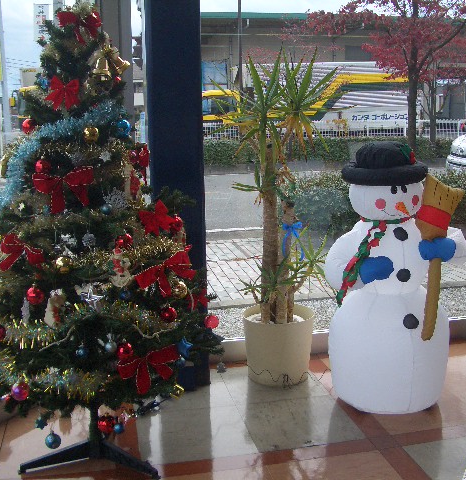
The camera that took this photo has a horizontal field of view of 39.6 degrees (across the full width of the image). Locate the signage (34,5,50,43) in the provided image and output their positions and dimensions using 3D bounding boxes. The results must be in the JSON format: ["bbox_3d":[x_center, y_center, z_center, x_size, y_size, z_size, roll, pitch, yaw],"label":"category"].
[{"bbox_3d":[-6.057,-6.859,20.500,0.480,1.150,0.120,-3,10,-12],"label":"signage"}]

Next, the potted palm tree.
[{"bbox_3d":[0.222,-0.085,3.120,0.600,1.560,0.560,-1,10,0],"label":"potted palm tree"}]

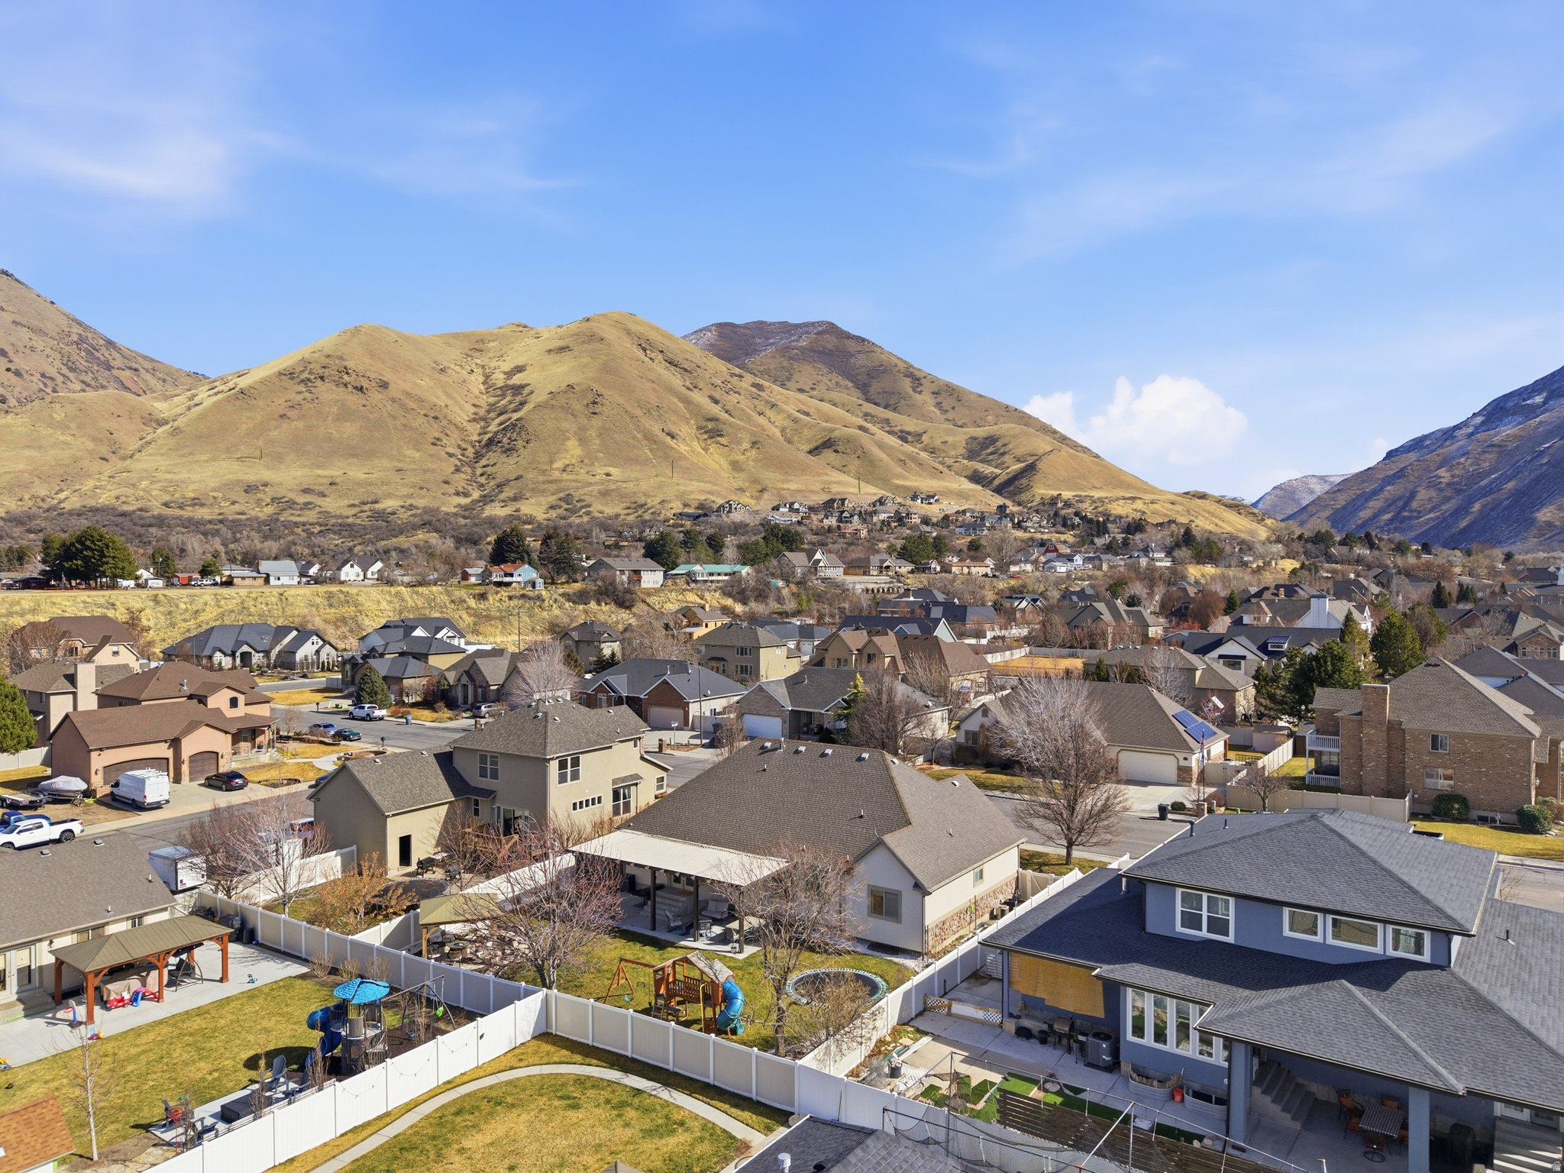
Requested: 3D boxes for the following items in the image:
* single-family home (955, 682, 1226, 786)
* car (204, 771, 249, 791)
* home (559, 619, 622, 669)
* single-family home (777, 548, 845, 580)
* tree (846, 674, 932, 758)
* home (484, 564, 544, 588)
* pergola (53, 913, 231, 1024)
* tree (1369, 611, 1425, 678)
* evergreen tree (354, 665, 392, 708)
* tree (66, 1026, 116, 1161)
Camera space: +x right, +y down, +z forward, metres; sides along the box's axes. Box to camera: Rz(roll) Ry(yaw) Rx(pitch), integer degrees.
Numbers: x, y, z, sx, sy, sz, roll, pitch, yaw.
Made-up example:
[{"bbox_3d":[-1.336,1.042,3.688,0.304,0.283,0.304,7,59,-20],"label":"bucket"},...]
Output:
[{"bbox_3d":[28.619,12.525,98.378,21.500,7.400,12.000,0,1,35],"label":"single-family home"},{"bbox_3d":[-48.400,16.810,94.400,4.900,1.450,1.870,0,1,37],"label":"car"},{"bbox_3d":[-33.983,10.441,195.377,11.300,9.000,7.800,1,1,36],"label":"home"},{"bbox_3d":[8.924,-6.693,330.000,17.000,9.600,12.000,-1,1,-35],"label":"single-family home"},{"bbox_3d":[10.451,12.780,106.000,8.200,8.600,8.200,0,1,0],"label":"tree"},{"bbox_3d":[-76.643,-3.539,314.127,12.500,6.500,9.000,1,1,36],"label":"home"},{"bbox_3d":[-28.075,16.471,47.780,4.000,3.000,6.150,1,1,36],"label":"pergola"},{"bbox_3d":[91.339,8.844,161.000,7.400,10.430,7.400,0,1,30],"label":"tree"},{"bbox_3d":[-53.570,13.013,143.053,4.800,5.800,4.800,0,1,0],"label":"evergreen tree"},{"bbox_3d":[-24.107,17.633,37.800,1.750,4.800,1.750,0,1,0],"label":"tree"}]

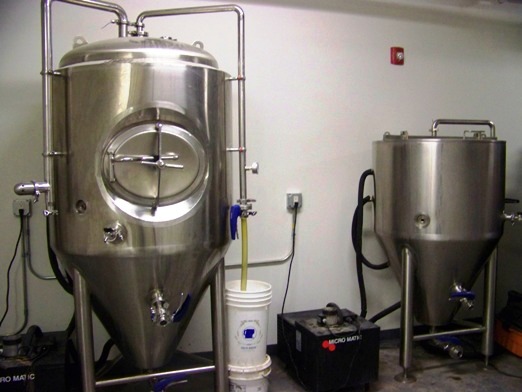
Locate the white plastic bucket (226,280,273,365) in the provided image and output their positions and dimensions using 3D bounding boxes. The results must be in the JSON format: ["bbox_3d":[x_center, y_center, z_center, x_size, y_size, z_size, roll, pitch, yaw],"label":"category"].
[{"bbox_3d":[-0.082,0.854,3.610,0.305,0.500,0.305,0,5,0],"label":"white plastic bucket"}]

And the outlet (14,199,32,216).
[{"bbox_3d":[-1.646,0.086,3.745,0.110,0.114,0.050,-2,5,-19],"label":"outlet"}]

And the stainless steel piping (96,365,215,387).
[{"bbox_3d":[-0.591,1.022,3.094,0.690,0.036,0.036,-2,5,-19],"label":"stainless steel piping"}]

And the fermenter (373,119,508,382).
[{"bbox_3d":[1.386,0.377,4.295,1.000,1.950,1.020,-2,5,-19],"label":"fermenter"}]

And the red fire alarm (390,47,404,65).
[{"bbox_3d":[1.170,-1.199,4.635,0.113,0.145,0.048,-2,5,-19],"label":"red fire alarm"}]

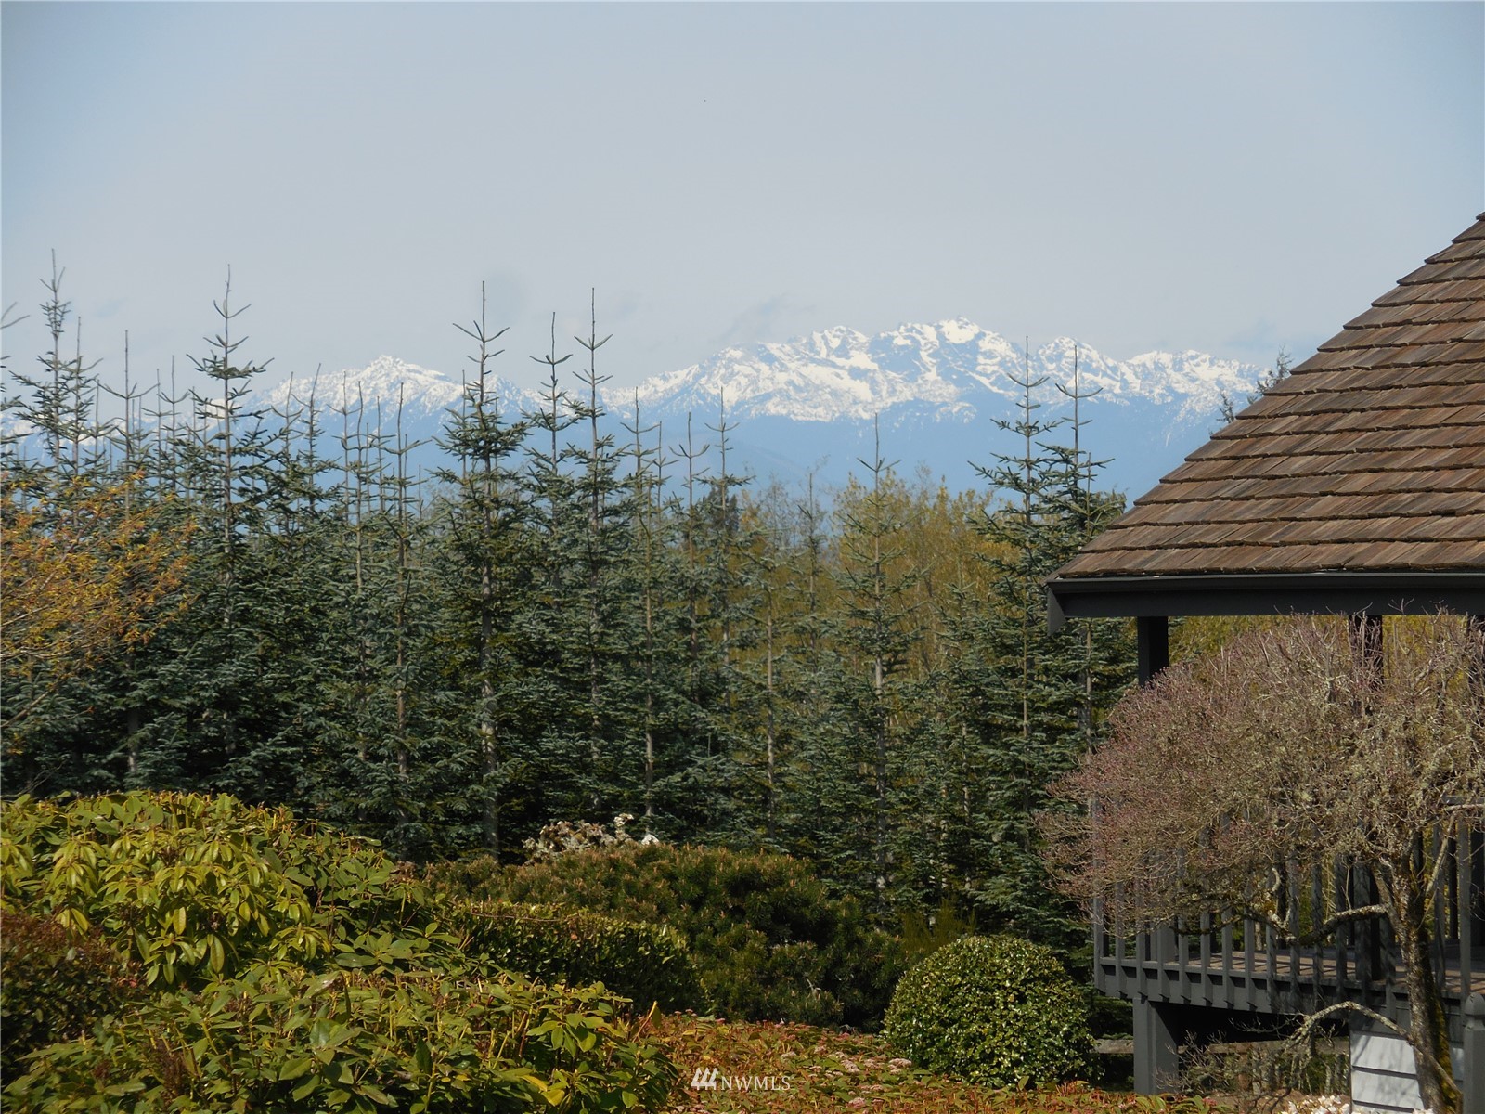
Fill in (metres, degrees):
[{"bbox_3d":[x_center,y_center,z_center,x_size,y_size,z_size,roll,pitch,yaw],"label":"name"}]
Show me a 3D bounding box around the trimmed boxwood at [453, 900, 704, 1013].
[{"bbox_3d":[-0.919,2.105,33.000,1.500,0.680,1.000,0,-1,12],"label":"trimmed boxwood"}]

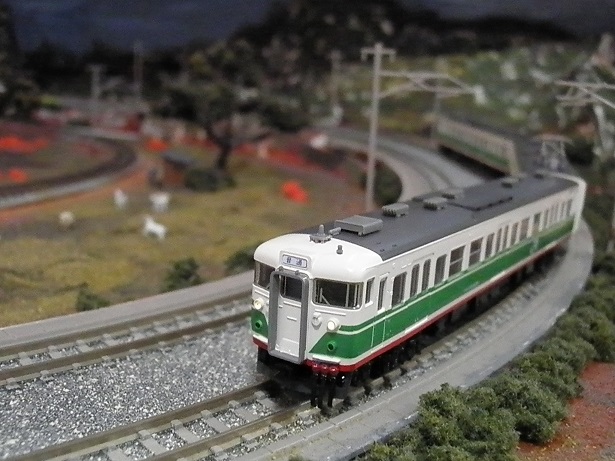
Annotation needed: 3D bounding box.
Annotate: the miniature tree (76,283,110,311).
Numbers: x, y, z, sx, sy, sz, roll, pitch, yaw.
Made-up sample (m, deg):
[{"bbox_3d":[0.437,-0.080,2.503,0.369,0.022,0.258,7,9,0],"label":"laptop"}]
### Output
[{"bbox_3d":[-0.046,0.014,0.155,0.007,0.007,0.007,3,12,0],"label":"miniature tree"}]

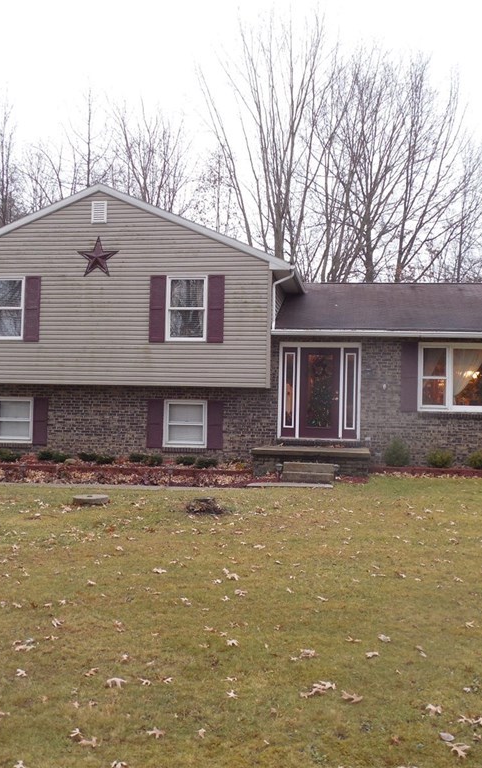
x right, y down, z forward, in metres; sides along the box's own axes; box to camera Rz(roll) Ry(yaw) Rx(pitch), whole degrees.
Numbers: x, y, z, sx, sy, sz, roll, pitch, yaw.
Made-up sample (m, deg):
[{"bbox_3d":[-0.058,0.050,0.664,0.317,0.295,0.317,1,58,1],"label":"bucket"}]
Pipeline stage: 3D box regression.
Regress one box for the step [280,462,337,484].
[{"bbox_3d":[1.237,1.631,13.490,0.930,0.360,0.600,1,-3,9],"label":"step"}]

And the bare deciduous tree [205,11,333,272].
[{"bbox_3d":[1.262,-7.883,36.596,6.310,21.640,5.990,1,-3,9],"label":"bare deciduous tree"}]

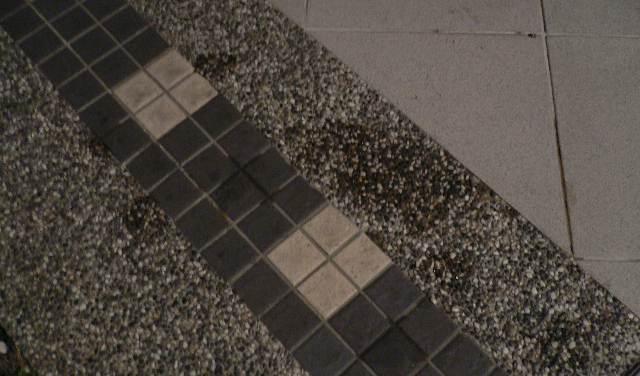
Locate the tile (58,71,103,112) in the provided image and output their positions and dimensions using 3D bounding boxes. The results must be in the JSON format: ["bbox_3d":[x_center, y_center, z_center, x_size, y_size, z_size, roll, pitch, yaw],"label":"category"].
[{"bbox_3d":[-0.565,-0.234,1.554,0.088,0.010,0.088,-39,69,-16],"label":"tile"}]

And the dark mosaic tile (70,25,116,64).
[{"bbox_3d":[-0.568,-0.358,1.630,0.088,0.010,0.088,-40,69,-16],"label":"dark mosaic tile"}]

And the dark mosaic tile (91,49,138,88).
[{"bbox_3d":[-0.507,-0.296,1.613,0.089,0.010,0.089,-39,69,-17],"label":"dark mosaic tile"}]

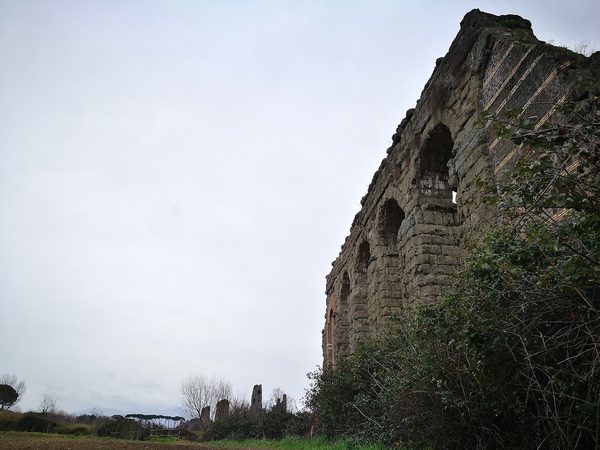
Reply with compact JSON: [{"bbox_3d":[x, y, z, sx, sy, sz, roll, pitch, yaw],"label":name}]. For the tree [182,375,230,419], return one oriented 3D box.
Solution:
[{"bbox_3d":[-19.800,37.340,98.000,10.600,11.500,10.000,0,-23,0],"label":"tree"}]

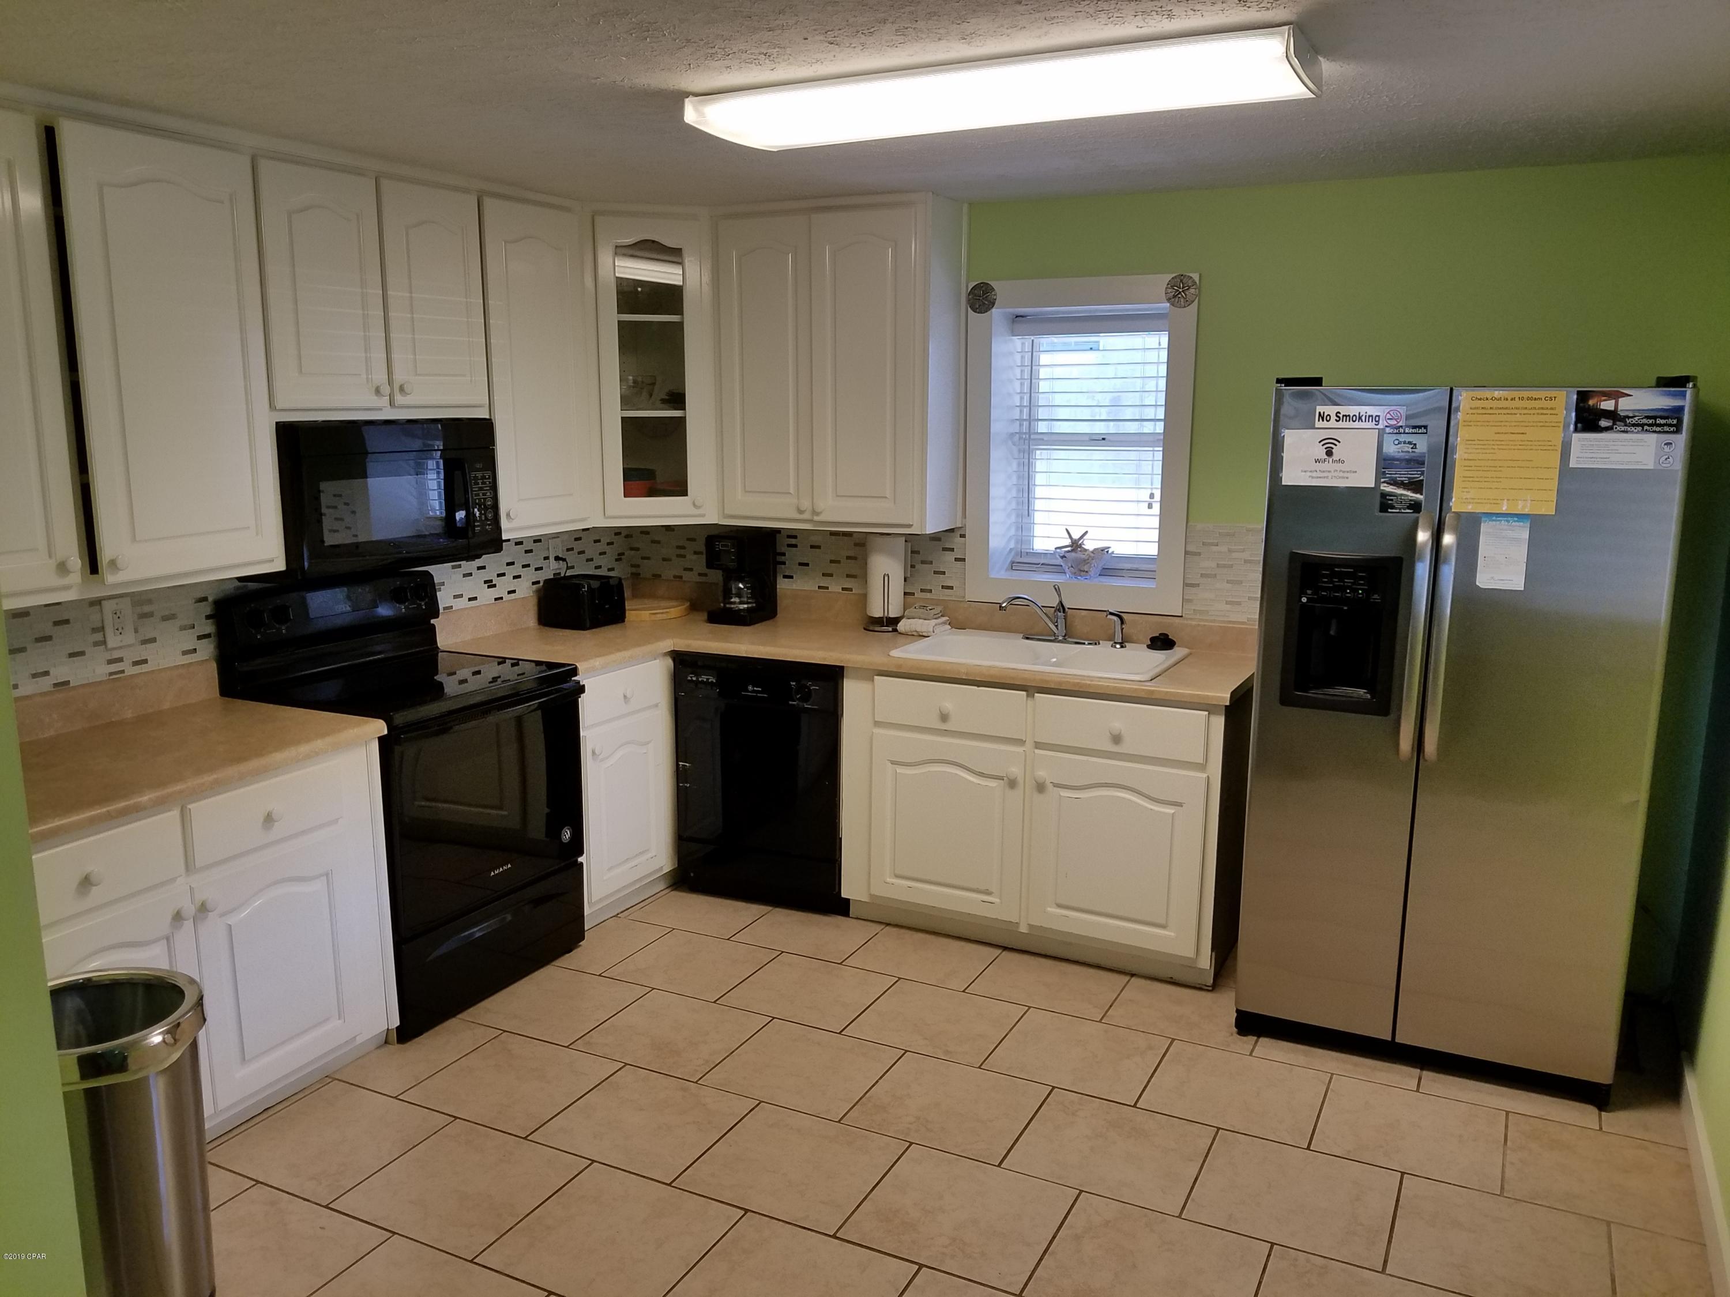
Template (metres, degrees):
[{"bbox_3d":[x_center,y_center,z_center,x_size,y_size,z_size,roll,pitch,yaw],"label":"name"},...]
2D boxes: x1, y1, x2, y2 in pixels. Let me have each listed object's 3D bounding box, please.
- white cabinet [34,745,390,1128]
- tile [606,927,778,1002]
[{"bbox_3d":[-1.732,0.703,3.125,0.610,0.860,0.980,6,12,26],"label":"white cabinet"},{"bbox_3d":[-0.530,0.981,4.014,0.405,0.010,0.391,6,12,26],"label":"tile"}]

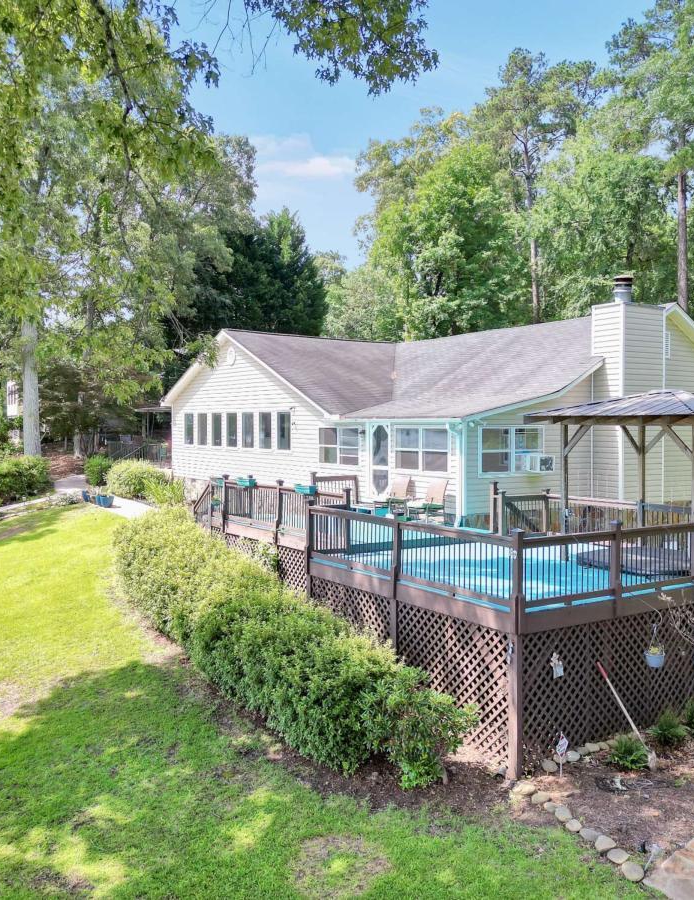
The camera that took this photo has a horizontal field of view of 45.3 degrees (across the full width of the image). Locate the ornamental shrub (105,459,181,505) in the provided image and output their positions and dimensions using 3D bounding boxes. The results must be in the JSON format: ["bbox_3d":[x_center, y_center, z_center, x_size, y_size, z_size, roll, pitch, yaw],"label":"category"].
[{"bbox_3d":[-7.375,1.184,30.300,2.200,1.500,2.500,-1,2,-33],"label":"ornamental shrub"}]

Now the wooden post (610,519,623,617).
[{"bbox_3d":[3.656,1.597,11.270,0.125,1.290,0.120,-1,2,-33],"label":"wooden post"}]

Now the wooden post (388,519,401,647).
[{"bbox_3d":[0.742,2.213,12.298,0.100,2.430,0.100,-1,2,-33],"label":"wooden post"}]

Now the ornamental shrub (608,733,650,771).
[{"bbox_3d":[3.637,3.896,10.750,0.480,0.380,0.420,1,2,19],"label":"ornamental shrub"}]

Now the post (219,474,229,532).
[{"bbox_3d":[-2.817,1.234,19.212,0.130,1.370,0.130,-1,2,-33],"label":"post"}]

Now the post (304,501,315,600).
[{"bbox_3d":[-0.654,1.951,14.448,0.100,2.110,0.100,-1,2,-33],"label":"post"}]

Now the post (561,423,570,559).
[{"bbox_3d":[3.822,0.729,14.433,0.095,2.370,0.095,-1,2,-33],"label":"post"}]

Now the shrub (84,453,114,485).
[{"bbox_3d":[-10.603,0.832,35.500,1.300,1.450,1.250,0,2,-17],"label":"shrub"}]

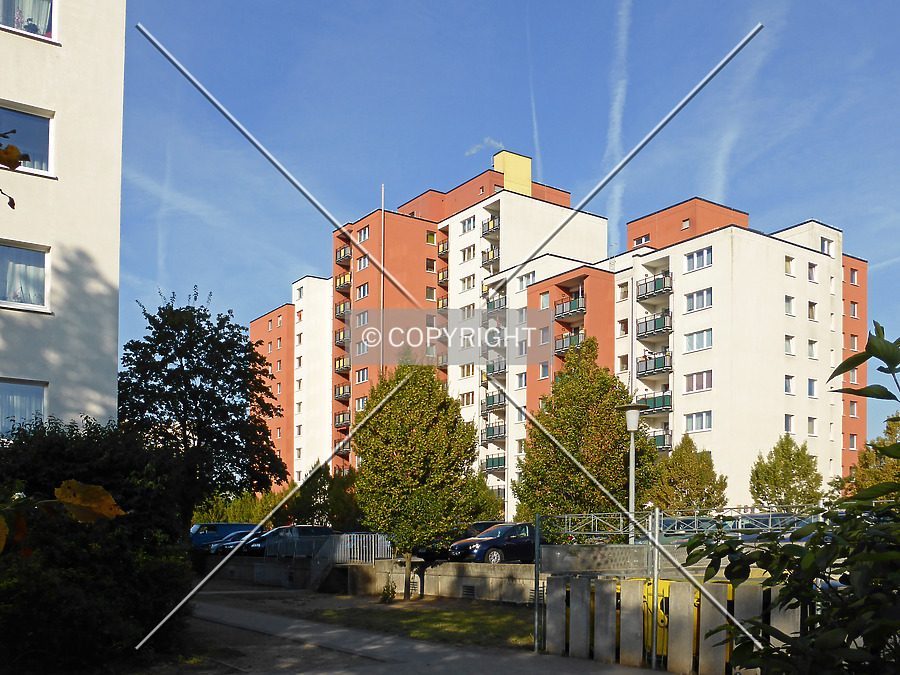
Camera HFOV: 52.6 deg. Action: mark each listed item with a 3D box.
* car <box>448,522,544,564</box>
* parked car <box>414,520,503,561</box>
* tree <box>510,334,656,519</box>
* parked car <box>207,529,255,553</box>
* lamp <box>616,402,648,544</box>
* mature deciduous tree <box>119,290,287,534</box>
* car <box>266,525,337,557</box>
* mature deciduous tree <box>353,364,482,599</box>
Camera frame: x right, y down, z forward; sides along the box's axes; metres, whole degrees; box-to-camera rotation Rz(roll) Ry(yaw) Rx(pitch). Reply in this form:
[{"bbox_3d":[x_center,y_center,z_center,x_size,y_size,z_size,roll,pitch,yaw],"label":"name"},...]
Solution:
[{"bbox_3d":[1.991,6.871,30.155,4.200,1.480,1.790,8,-15,-32],"label":"car"},{"bbox_3d":[0.915,7.369,32.473,4.400,1.530,1.800,8,-15,-32],"label":"parked car"},{"bbox_3d":[3.991,3.857,27.000,4.300,7.600,4.300,0,-9,0],"label":"tree"},{"bbox_3d":[-12.083,11.658,51.500,1.780,1.450,4.400,-8,-13,41],"label":"parked car"},{"bbox_3d":[4.512,3.486,22.500,0.800,4.800,0.800,0,-9,0],"label":"lamp"},{"bbox_3d":[-9.910,3.996,36.000,6.800,11.400,6.800,0,-9,0],"label":"mature deciduous tree"},{"bbox_3d":[-8.105,10.230,45.256,4.400,1.580,1.800,8,-15,-32],"label":"car"},{"bbox_3d":[-1.178,4.923,32.000,4.600,8.500,4.600,0,-9,0],"label":"mature deciduous tree"}]

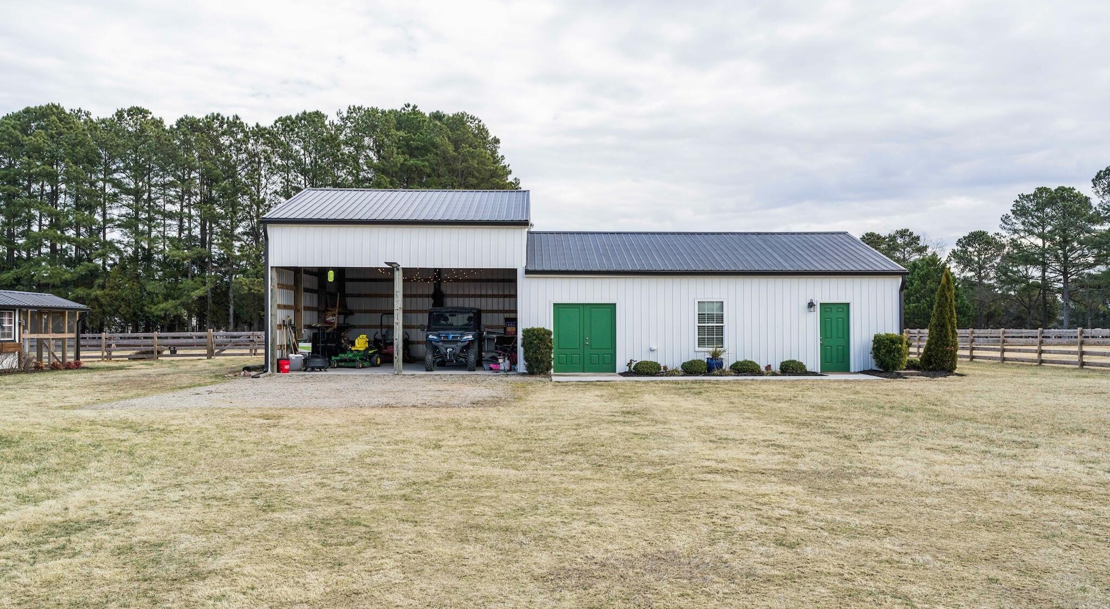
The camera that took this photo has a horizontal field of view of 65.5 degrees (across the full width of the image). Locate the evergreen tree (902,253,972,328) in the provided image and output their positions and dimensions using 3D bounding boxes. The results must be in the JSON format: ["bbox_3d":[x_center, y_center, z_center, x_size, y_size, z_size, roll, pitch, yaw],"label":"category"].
[{"bbox_3d":[32.961,-0.545,75.078,6.600,7.800,6.600,0,-1,-1],"label":"evergreen tree"}]

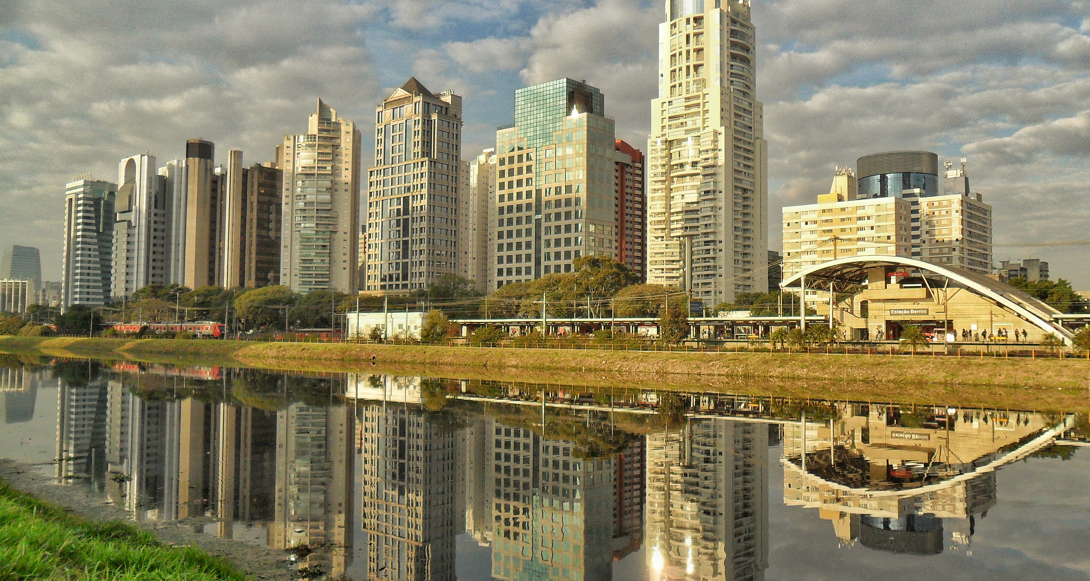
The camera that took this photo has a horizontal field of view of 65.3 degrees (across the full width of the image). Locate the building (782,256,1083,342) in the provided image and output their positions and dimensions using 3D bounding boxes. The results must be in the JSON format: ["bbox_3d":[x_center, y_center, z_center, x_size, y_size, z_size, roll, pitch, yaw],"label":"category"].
[{"bbox_3d":[57.134,1.666,124.490,37.500,12.500,21.000,-2,-4,40],"label":"building"}]

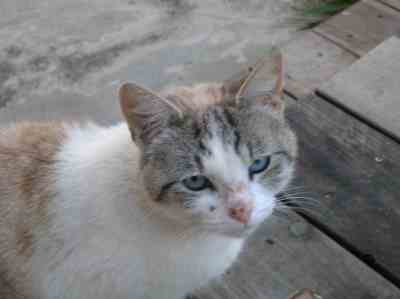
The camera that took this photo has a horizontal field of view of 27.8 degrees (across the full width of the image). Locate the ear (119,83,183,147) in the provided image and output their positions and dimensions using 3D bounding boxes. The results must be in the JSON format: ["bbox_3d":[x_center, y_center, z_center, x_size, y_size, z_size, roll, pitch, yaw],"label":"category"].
[{"bbox_3d":[-0.036,-0.026,0.567,0.040,0.046,0.027,-31,6,15],"label":"ear"}]

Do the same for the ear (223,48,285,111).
[{"bbox_3d":[0.040,-0.050,0.575,0.039,0.046,0.028,12,8,-31],"label":"ear"}]

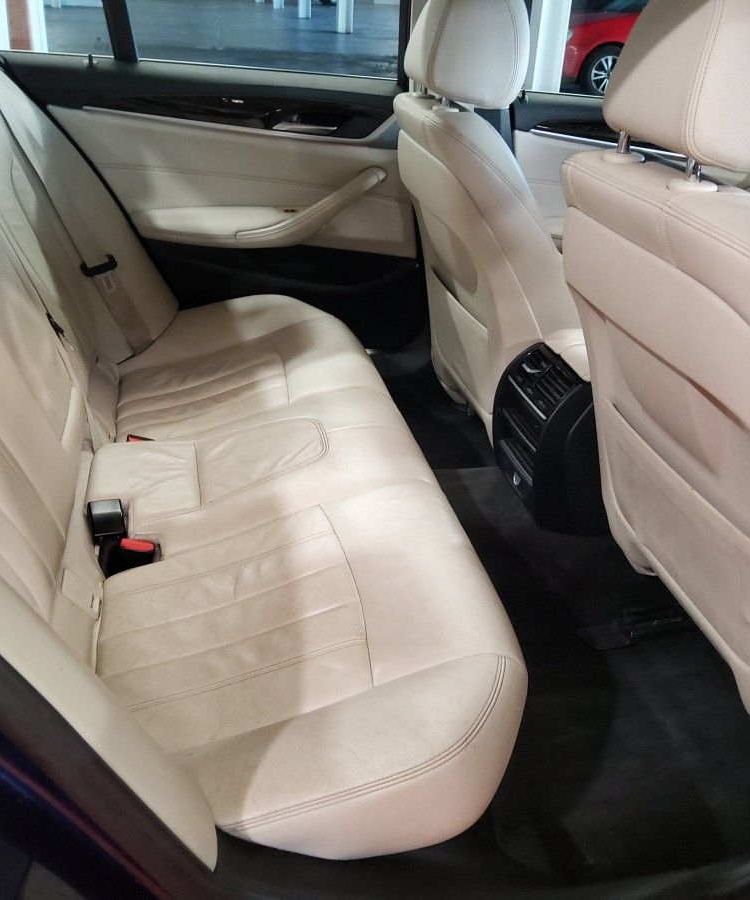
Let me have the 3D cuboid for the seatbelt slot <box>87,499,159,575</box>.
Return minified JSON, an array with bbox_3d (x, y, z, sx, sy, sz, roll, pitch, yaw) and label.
[{"bbox_3d":[-0.364,0.127,1.304,0.100,0.075,0.085,-3,28,-11],"label":"seatbelt slot"}]

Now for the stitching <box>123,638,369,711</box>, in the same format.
[{"bbox_3d":[-0.144,0.256,1.025,0.285,0.012,0.016,-16,30,-4],"label":"stitching"}]

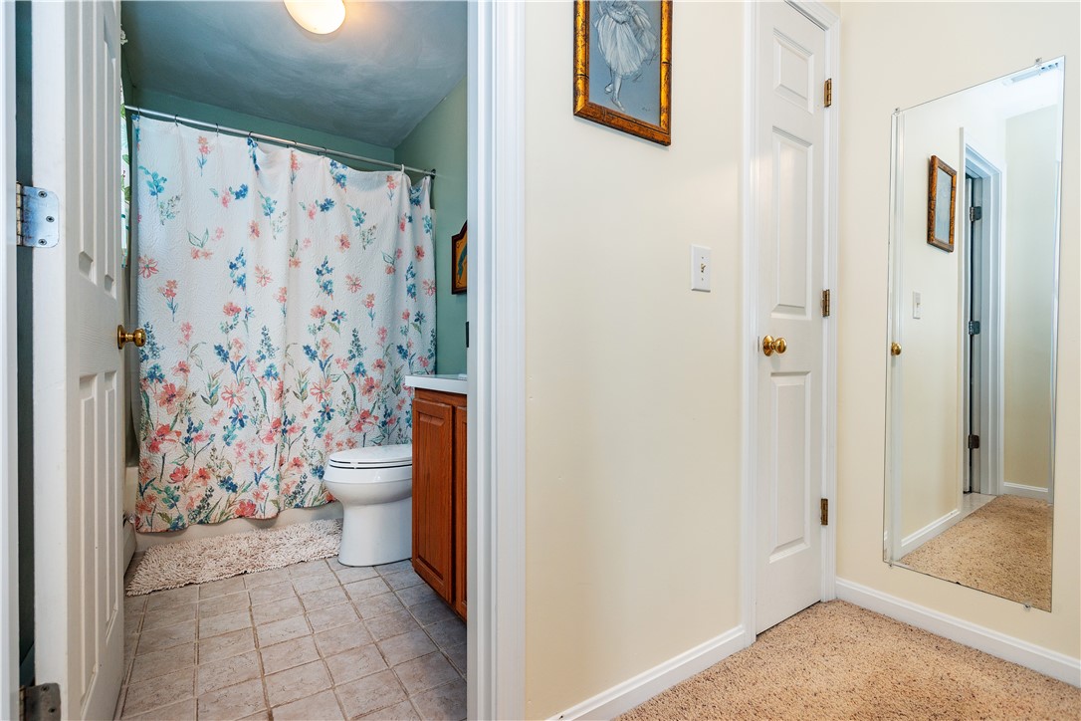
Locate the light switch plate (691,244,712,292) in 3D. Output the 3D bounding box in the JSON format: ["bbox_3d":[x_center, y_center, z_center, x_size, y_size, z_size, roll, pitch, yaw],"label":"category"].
[{"bbox_3d":[0.453,-0.260,1.347,0.079,0.124,0.010,0,0,-33],"label":"light switch plate"}]

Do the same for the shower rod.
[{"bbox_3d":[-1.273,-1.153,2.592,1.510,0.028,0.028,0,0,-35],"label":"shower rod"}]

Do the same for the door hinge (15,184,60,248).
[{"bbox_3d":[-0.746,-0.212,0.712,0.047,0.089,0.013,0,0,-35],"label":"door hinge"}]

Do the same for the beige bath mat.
[{"bbox_3d":[-1.291,0.855,2.200,0.860,0.030,0.500,0,0,-32],"label":"beige bath mat"}]

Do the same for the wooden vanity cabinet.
[{"bbox_3d":[-0.033,0.491,1.609,0.560,0.765,0.740,0,0,-35],"label":"wooden vanity cabinet"}]

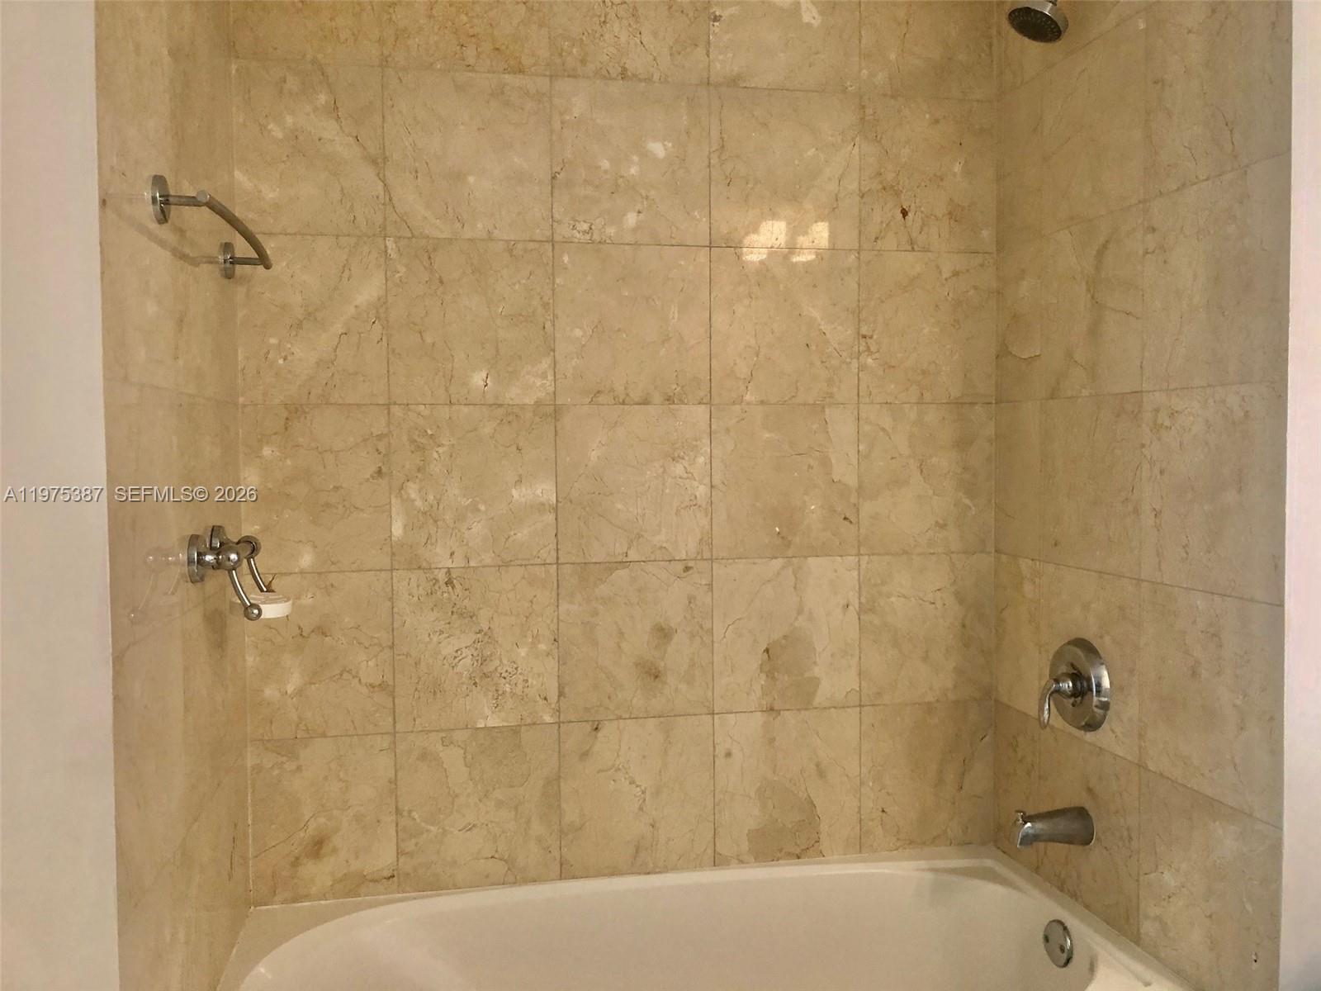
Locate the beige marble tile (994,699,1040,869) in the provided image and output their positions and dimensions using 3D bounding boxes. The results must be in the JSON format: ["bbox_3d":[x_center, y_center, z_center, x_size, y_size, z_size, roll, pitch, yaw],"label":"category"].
[{"bbox_3d":[0.714,0.577,2.144,0.012,0.304,0.170,-1,3,-12],"label":"beige marble tile"}]

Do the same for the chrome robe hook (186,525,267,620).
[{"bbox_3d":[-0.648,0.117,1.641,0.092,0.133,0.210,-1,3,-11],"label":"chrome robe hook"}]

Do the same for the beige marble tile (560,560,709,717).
[{"bbox_3d":[-0.047,0.282,2.078,0.305,0.305,0.012,-1,3,-11],"label":"beige marble tile"}]

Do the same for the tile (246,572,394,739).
[{"bbox_3d":[-0.627,0.293,1.979,0.259,0.305,0.014,-1,3,-11],"label":"tile"}]

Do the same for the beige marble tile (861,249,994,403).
[{"bbox_3d":[0.542,-0.340,2.179,0.293,0.305,0.014,-1,3,-11],"label":"beige marble tile"}]

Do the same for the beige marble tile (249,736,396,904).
[{"bbox_3d":[-0.620,0.597,1.982,0.259,0.304,0.012,-1,3,-11],"label":"beige marble tile"}]

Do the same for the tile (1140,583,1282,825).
[{"bbox_3d":[0.823,0.297,1.613,0.010,0.305,0.305,-1,3,-11],"label":"tile"}]

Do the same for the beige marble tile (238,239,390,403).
[{"bbox_3d":[-0.632,-0.319,1.951,0.259,0.305,0.014,-1,3,-11],"label":"beige marble tile"}]

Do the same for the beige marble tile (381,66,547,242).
[{"bbox_3d":[-0.355,-0.630,1.988,0.305,0.305,0.010,-1,3,-11],"label":"beige marble tile"}]

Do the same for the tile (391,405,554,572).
[{"bbox_3d":[-0.352,-0.018,2.019,0.305,0.305,0.014,-1,3,-11],"label":"tile"}]

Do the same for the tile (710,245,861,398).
[{"bbox_3d":[0.247,-0.333,2.110,0.303,0.303,0.010,-1,3,-11],"label":"tile"}]

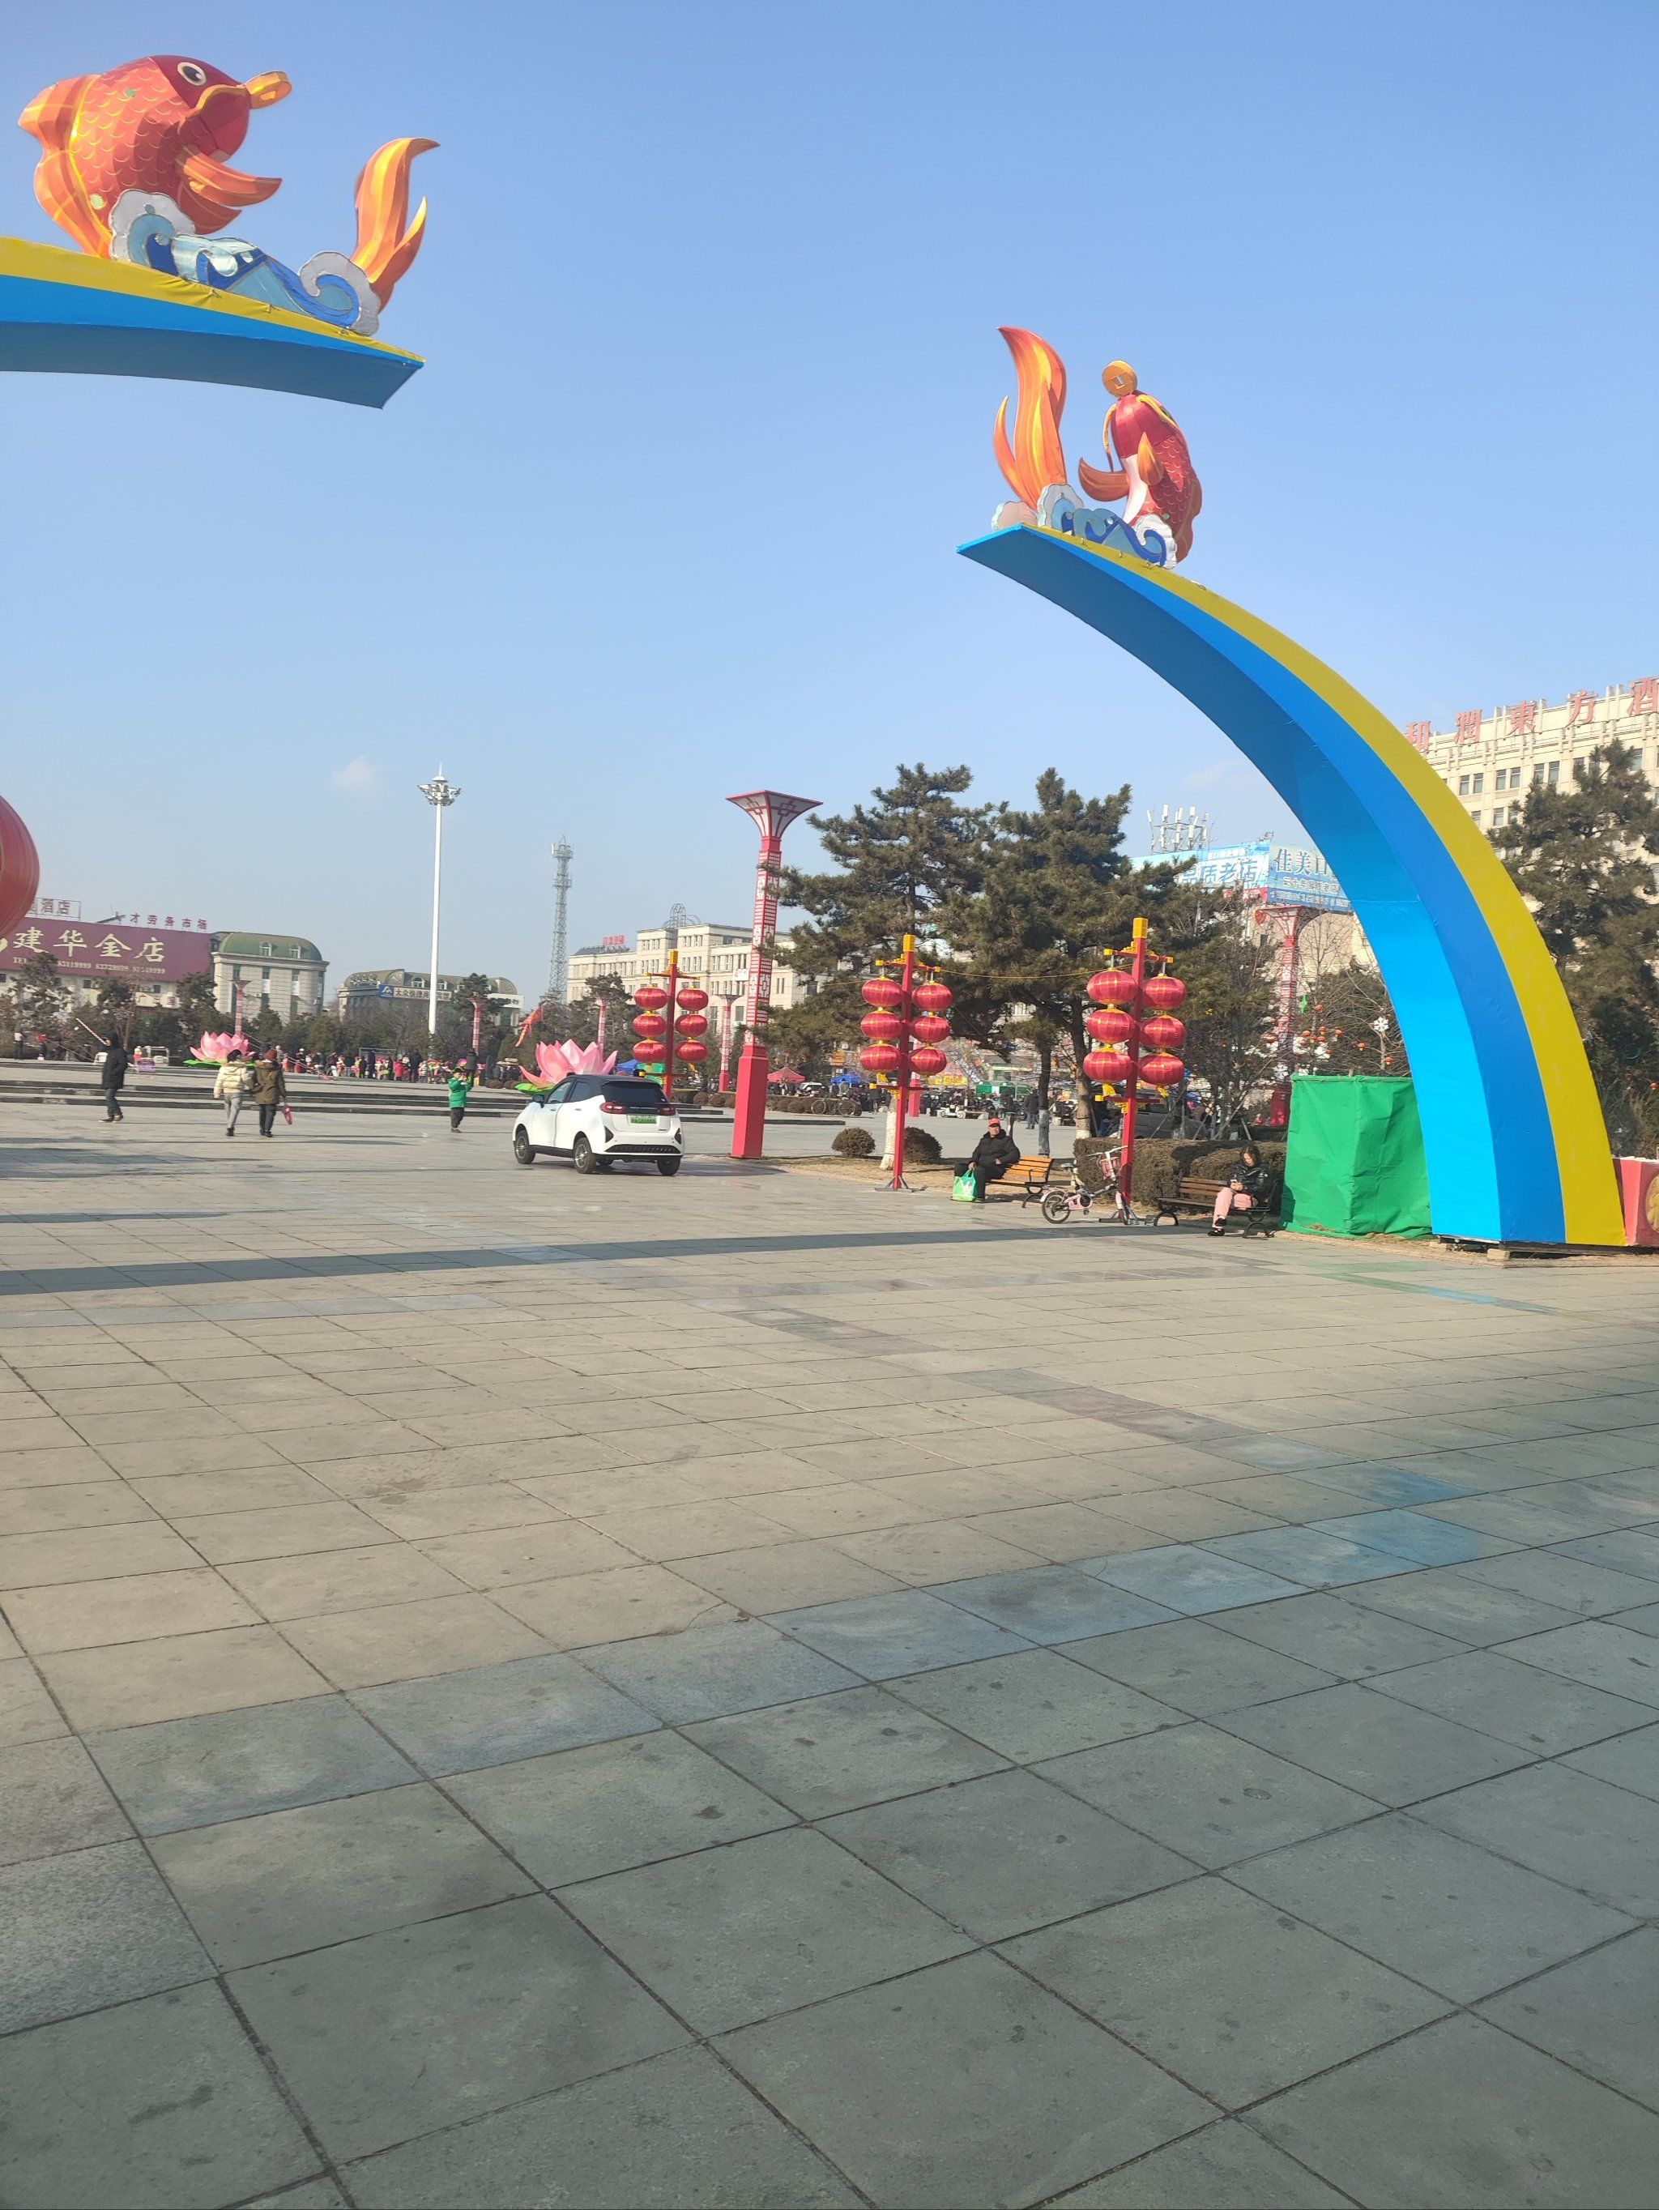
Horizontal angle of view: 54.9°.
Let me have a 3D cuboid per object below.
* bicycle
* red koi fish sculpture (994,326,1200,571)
[{"bbox_3d":[3.382,1.018,20.657,1.270,1.030,0.520,3,0,-12],"label":"bicycle"},{"bbox_3d":[2.833,-6.881,16.701,2.500,2.100,0.900,3,0,-36],"label":"red koi fish sculpture"}]

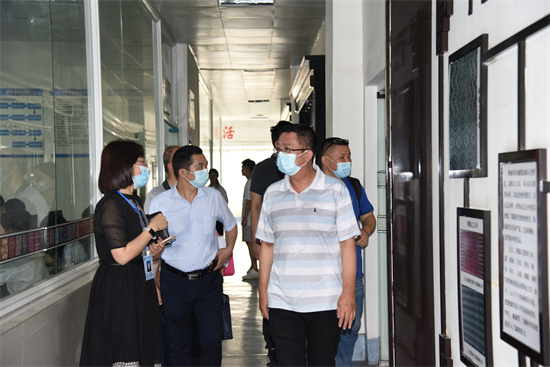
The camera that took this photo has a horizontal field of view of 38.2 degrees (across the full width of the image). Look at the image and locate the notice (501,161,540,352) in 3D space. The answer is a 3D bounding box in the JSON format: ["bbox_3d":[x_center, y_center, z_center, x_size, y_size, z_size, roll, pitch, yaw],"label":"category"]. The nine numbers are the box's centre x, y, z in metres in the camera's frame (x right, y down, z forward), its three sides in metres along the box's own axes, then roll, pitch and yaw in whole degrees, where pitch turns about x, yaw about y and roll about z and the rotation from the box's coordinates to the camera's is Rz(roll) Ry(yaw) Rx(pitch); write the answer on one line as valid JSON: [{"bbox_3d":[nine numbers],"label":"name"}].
[{"bbox_3d":[0.783,0.217,2.513,0.022,0.567,0.365,-1,0,-1],"label":"notice"}]

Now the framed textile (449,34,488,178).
[{"bbox_3d":[0.760,-0.279,3.126,0.026,0.517,0.497,-1,0,-1],"label":"framed textile"}]

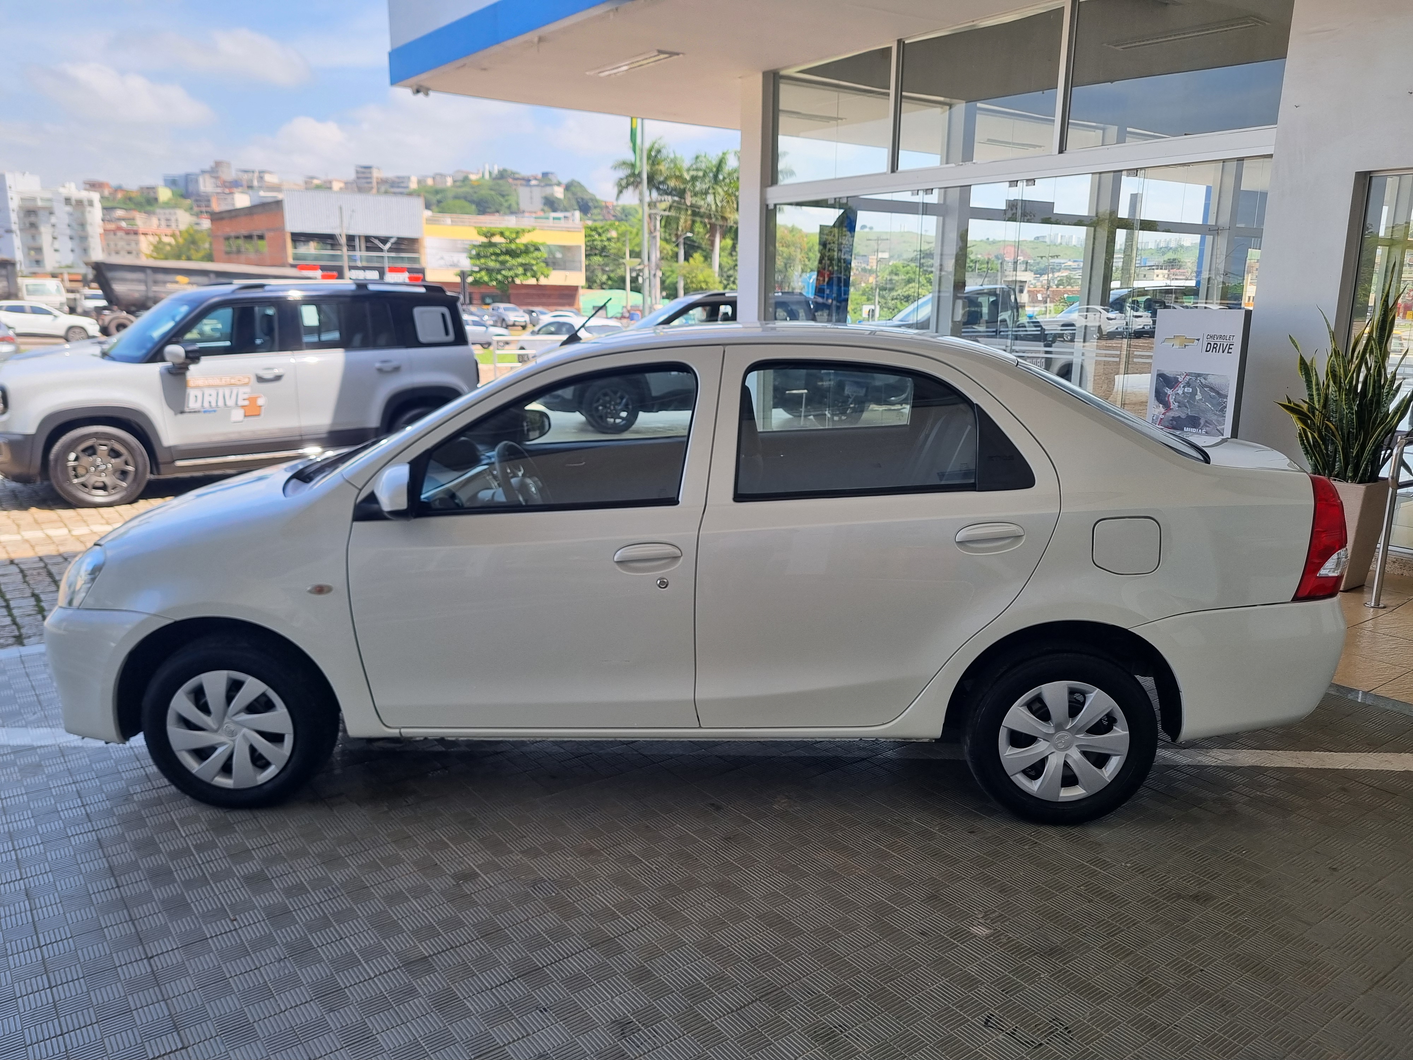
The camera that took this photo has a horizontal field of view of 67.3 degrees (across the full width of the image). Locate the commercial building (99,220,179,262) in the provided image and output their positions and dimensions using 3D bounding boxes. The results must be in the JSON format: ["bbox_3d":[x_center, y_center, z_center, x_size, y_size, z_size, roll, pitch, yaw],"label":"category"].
[{"bbox_3d":[-173.250,-86.033,325.000,17.000,16.000,17.000,-12,18,-44],"label":"commercial building"}]

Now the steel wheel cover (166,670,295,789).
[{"bbox_3d":[-1.460,0.613,3.256,0.396,0.396,0.050,1,13,0],"label":"steel wheel cover"}]

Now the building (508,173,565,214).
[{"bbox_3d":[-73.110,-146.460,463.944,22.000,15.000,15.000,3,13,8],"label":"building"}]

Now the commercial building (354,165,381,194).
[{"bbox_3d":[-171.477,-176.783,536.996,10.500,16.000,10.000,3,13,12],"label":"commercial building"}]

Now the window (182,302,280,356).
[{"bbox_3d":[-3.660,-1.549,8.159,0.748,0.373,0.040,-10,3,-39],"label":"window"}]

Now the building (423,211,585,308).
[{"bbox_3d":[-22.818,-27.483,110.582,16.270,10.200,14.000,-6,15,-26],"label":"building"}]

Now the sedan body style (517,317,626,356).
[{"bbox_3d":[-4.349,-6.136,34.700,1.750,1.490,4.250,-10,16,-39],"label":"sedan body style"}]

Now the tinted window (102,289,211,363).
[{"bbox_3d":[-4.642,-1.694,8.834,1.380,0.740,0.130,15,-25,49],"label":"tinted window"}]

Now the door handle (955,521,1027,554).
[{"bbox_3d":[0.825,0.024,3.086,0.205,0.088,0.055,1,13,0],"label":"door handle"}]

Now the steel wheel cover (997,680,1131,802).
[{"bbox_3d":[1.087,0.639,3.240,0.395,0.395,0.075,1,13,1],"label":"steel wheel cover"}]

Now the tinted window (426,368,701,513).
[{"bbox_3d":[-0.439,-0.270,3.149,0.810,0.452,0.050,1,-6,0],"label":"tinted window"}]

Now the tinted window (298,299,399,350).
[{"bbox_3d":[-2.948,-1.688,8.746,0.813,0.399,0.040,-10,3,-39],"label":"tinted window"}]

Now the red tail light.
[{"bbox_3d":[1.879,0.016,3.244,0.240,0.400,0.270,1,13,1],"label":"red tail light"}]

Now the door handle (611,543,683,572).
[{"bbox_3d":[-0.173,0.081,3.103,0.208,0.090,0.055,1,13,0],"label":"door handle"}]

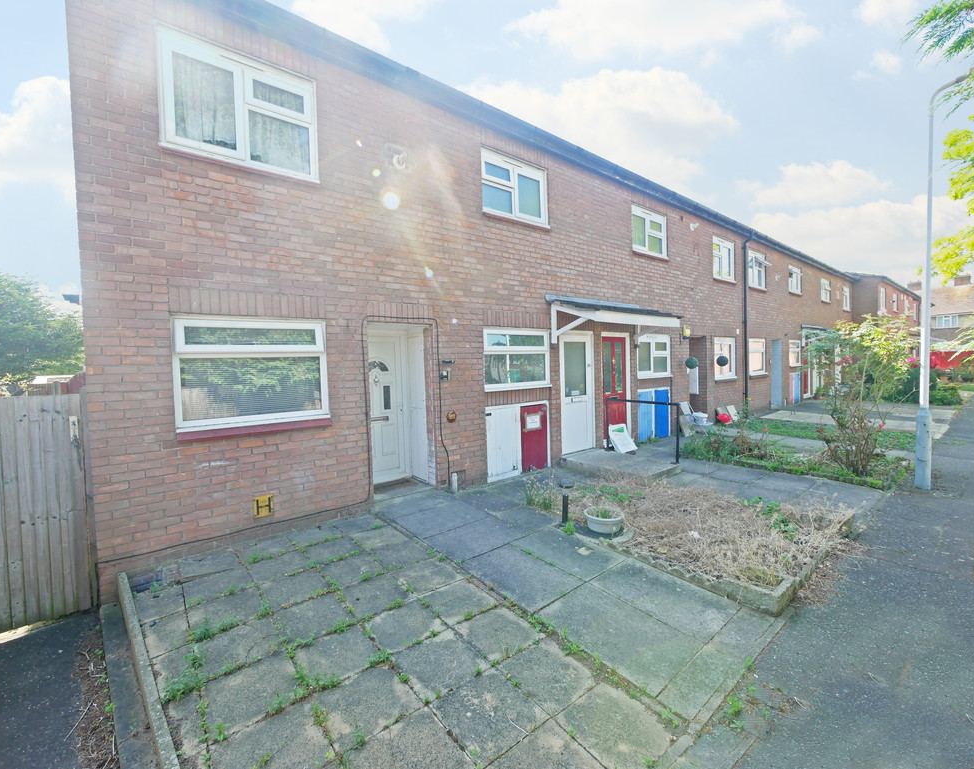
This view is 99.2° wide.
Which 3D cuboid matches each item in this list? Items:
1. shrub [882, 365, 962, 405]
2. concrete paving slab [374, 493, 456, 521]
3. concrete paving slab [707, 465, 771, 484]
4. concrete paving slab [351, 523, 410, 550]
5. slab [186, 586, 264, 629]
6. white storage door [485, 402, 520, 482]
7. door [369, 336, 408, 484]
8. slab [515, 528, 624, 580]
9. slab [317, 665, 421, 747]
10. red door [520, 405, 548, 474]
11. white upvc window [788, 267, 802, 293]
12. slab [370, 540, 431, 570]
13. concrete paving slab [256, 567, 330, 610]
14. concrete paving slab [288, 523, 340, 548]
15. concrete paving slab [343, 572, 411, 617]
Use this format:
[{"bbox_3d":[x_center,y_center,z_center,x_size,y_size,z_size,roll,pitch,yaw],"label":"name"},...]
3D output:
[{"bbox_3d":[15.878,-0.015,15.118,1.700,1.250,2.100,-4,3,-38],"label":"shrub"},{"bbox_3d":[-0.877,1.493,5.173,0.900,0.050,0.600,-4,5,-38],"label":"concrete paving slab"},{"bbox_3d":[3.651,1.320,6.004,0.900,0.050,0.580,-4,5,-39],"label":"concrete paving slab"},{"bbox_3d":[-1.077,1.543,4.110,0.445,0.050,0.450,-3,5,-39],"label":"concrete paving slab"},{"bbox_3d":[-1.821,1.623,2.927,0.445,0.050,0.442,-3,5,-39],"label":"slab"},{"bbox_3d":[0.225,0.844,6.135,0.640,1.080,0.050,-4,3,-38],"label":"white storage door"},{"bbox_3d":[-1.438,0.350,5.563,0.800,1.980,0.070,-3,2,-37],"label":"door"},{"bbox_3d":[0.748,1.540,3.783,0.610,0.050,0.880,-4,5,-38],"label":"slab"},{"bbox_3d":[-0.617,1.687,2.174,0.440,0.050,0.430,-3,5,-39],"label":"slab"},{"bbox_3d":[0.726,0.821,6.430,0.575,1.008,0.045,-3,3,-38],"label":"red door"},{"bbox_3d":[10.389,-3.509,13.957,1.310,0.900,0.100,-3,3,-38],"label":"white upvc window"},{"bbox_3d":[-0.791,1.568,3.763,0.445,0.050,0.450,-3,5,-39],"label":"slab"},{"bbox_3d":[-1.454,1.598,3.213,0.450,0.050,0.440,-3,5,-39],"label":"concrete paving slab"},{"bbox_3d":[-1.716,1.548,4.168,0.440,0.050,0.410,-3,4,-38],"label":"concrete paving slab"},{"bbox_3d":[-0.845,1.615,3.154,0.440,0.050,0.445,-3,5,-39],"label":"concrete paving slab"}]

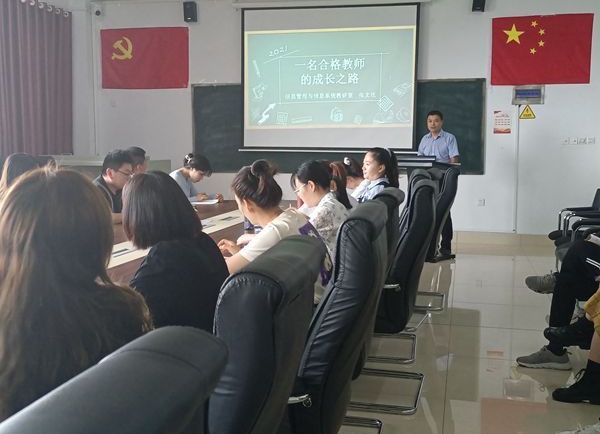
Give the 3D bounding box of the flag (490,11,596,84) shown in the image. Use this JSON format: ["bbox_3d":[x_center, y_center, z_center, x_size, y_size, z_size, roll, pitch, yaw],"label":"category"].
[{"bbox_3d":[3.044,-2.099,9.392,1.218,0.848,0.030,1,6,12],"label":"flag"}]

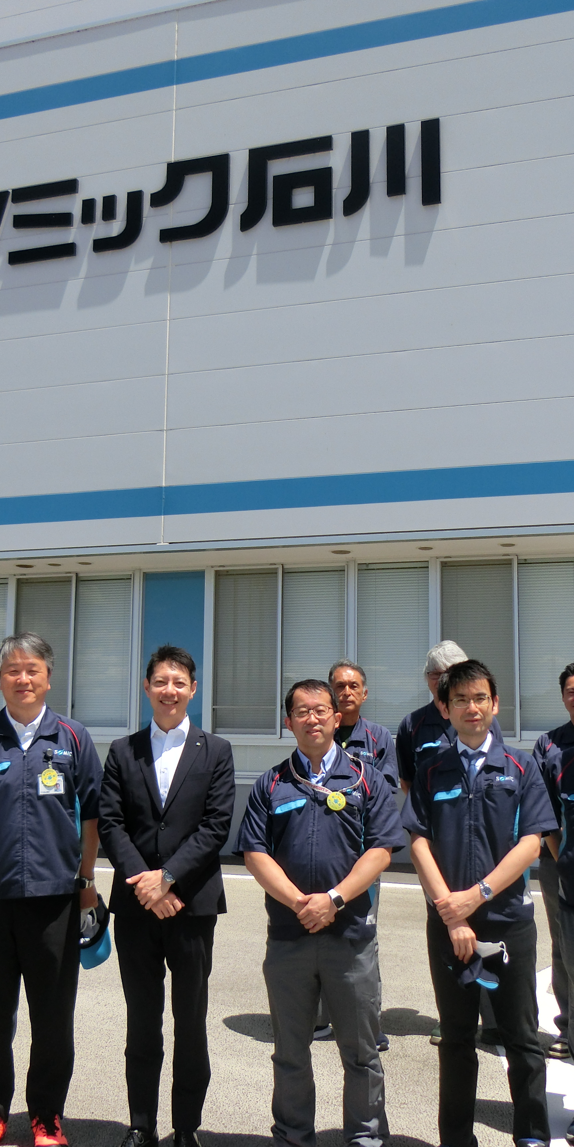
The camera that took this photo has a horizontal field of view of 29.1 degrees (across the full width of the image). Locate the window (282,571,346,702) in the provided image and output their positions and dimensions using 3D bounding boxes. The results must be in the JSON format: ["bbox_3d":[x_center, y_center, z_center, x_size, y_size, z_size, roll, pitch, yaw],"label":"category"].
[{"bbox_3d":[0.298,0.844,11.894,0.722,1.789,0.080,-2,-8,19],"label":"window"}]

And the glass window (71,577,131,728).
[{"bbox_3d":[-2.118,0.910,12.737,0.724,1.745,0.080,-2,-8,19],"label":"glass window"}]

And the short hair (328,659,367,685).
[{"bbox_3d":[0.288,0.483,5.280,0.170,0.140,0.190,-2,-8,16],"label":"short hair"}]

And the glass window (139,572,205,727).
[{"bbox_3d":[-1.308,1.001,12.627,0.786,2.056,0.070,-2,-8,19],"label":"glass window"}]

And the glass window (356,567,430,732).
[{"bbox_3d":[1.119,0.778,11.614,0.791,1.780,0.080,-2,-8,19],"label":"glass window"}]

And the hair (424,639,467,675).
[{"bbox_3d":[0.762,0.401,5.220,0.200,0.170,0.210,-2,-8,19],"label":"hair"}]

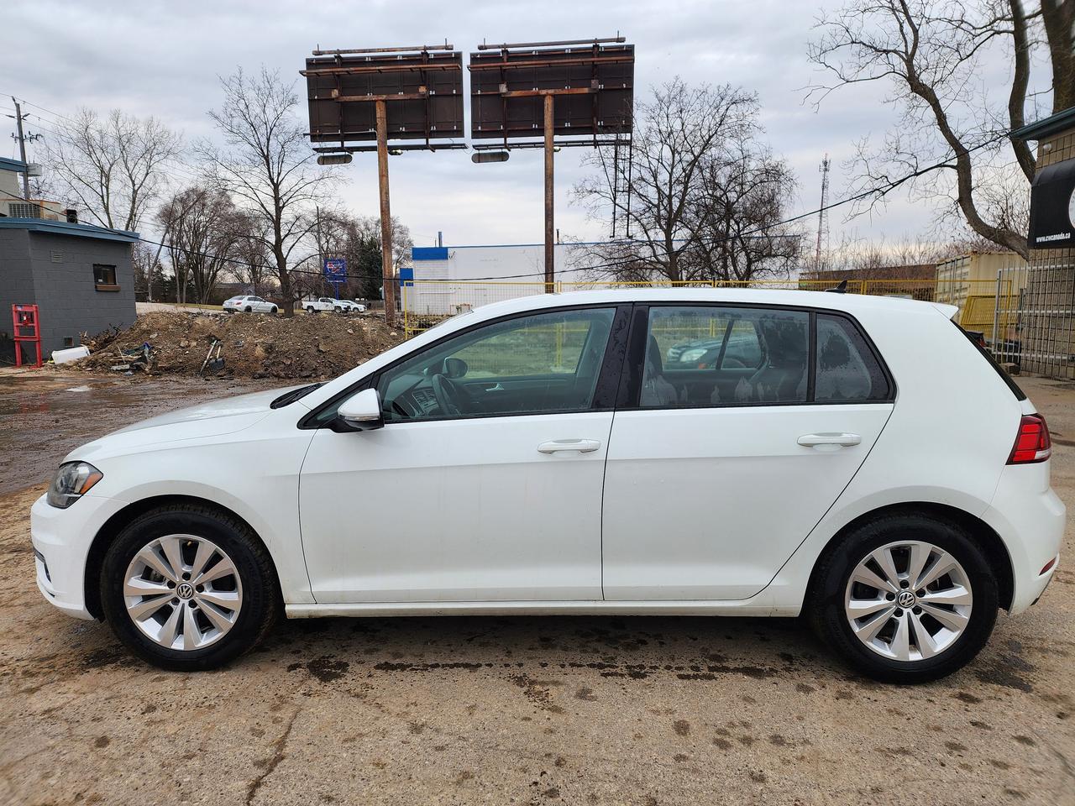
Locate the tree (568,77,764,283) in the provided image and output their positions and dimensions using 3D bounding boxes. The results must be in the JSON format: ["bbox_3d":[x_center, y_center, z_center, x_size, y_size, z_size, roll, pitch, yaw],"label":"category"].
[{"bbox_3d":[4.980,-7.550,27.700,7.400,9.500,7.000,0,9,0],"label":"tree"}]

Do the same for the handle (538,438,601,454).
[{"bbox_3d":[0.113,0.151,2.501,0.219,0.045,0.050,0,7,2],"label":"handle"}]

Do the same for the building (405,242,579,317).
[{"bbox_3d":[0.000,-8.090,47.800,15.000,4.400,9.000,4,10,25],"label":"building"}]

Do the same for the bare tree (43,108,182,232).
[{"bbox_3d":[-34.700,-15.600,58.300,11.300,16.100,10.500,0,9,0],"label":"bare tree"}]

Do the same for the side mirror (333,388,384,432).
[{"bbox_3d":[-0.617,0.028,2.480,0.135,0.140,0.225,0,7,2],"label":"side mirror"}]

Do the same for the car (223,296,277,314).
[{"bbox_3d":[-24.100,-8.290,60.000,1.820,1.430,4.700,4,10,26],"label":"car"}]

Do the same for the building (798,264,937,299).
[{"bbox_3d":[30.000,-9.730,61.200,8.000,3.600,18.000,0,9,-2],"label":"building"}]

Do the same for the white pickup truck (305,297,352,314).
[{"bbox_3d":[-24.503,-11.356,83.500,5.400,1.790,1.900,0,7,0],"label":"white pickup truck"}]

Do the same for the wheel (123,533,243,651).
[{"bbox_3d":[-1.303,0.684,2.722,0.434,0.434,0.180,0,9,2],"label":"wheel"}]

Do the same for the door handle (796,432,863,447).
[{"bbox_3d":[1.008,0.126,2.466,0.216,0.045,0.050,0,7,2],"label":"door handle"}]

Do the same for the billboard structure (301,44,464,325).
[{"bbox_3d":[-5.752,-8.245,27.734,6.200,10.660,1.500,1,7,9],"label":"billboard structure"}]

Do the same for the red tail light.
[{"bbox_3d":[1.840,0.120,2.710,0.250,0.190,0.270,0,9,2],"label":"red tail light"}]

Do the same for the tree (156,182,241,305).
[{"bbox_3d":[-42.958,-20.067,91.010,10.700,14.740,9.500,0,7,0],"label":"tree"}]

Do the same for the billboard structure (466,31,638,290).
[{"bbox_3d":[0.560,-8.260,27.670,6.400,10.800,1.800,1,9,9],"label":"billboard structure"}]

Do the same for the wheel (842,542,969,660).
[{"bbox_3d":[1.329,0.697,2.639,0.440,0.440,0.190,0,7,2],"label":"wheel"}]

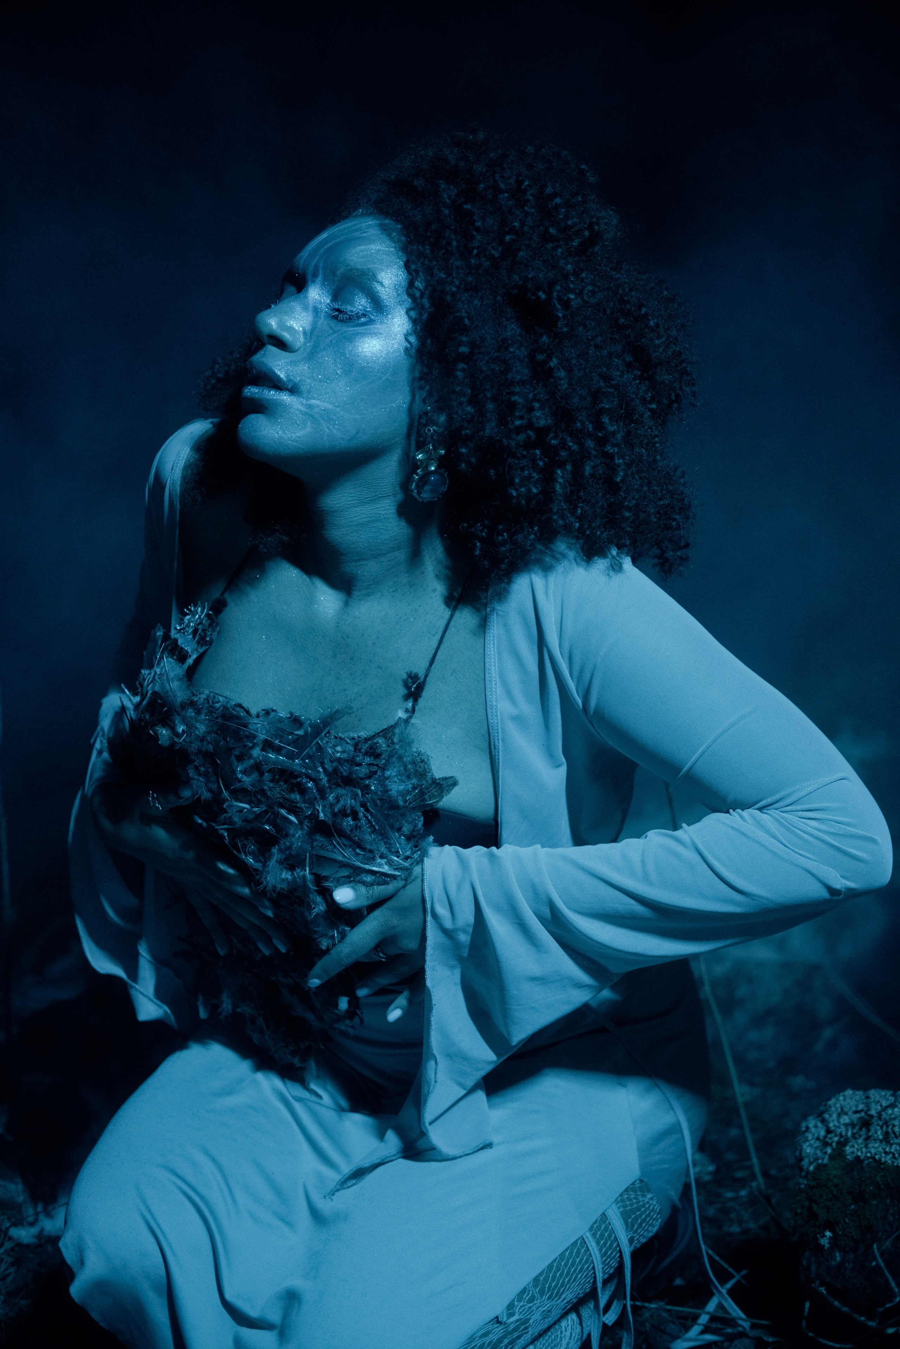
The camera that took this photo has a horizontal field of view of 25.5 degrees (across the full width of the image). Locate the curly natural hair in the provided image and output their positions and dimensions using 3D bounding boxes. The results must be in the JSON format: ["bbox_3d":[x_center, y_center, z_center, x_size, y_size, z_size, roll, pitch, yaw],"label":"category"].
[{"bbox_3d":[-0.003,-0.238,1.510,0.315,0.335,0.350,7,1,-35],"label":"curly natural hair"}]

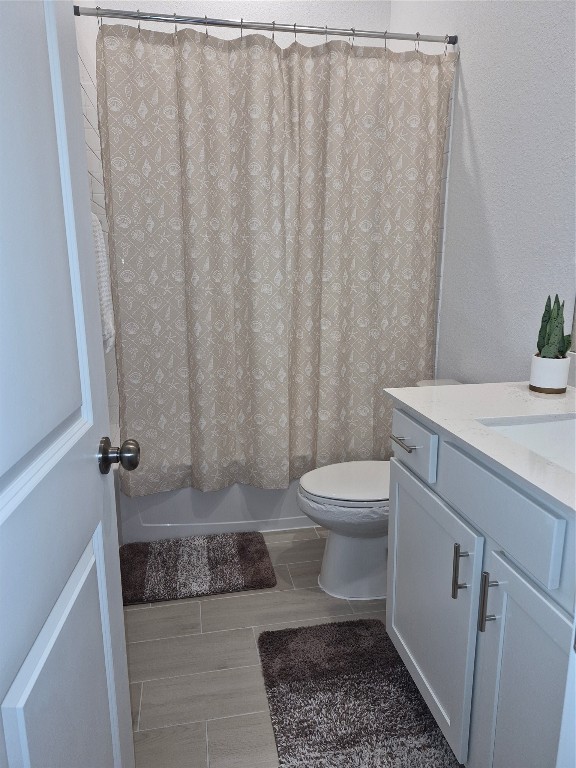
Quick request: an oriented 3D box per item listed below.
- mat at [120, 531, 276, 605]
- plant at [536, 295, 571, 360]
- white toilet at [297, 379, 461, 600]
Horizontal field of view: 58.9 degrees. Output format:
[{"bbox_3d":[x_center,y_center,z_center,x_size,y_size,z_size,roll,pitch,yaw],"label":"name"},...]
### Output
[{"bbox_3d":[-0.394,0.761,2.144,0.635,0.025,0.425,-3,13,-10],"label":"mat"},{"bbox_3d":[0.746,-0.160,1.420,0.090,0.176,0.090,-3,13,-10],"label":"plant"},{"bbox_3d":[0.404,0.409,2.016,0.735,0.756,0.440,-3,13,-10],"label":"white toilet"}]

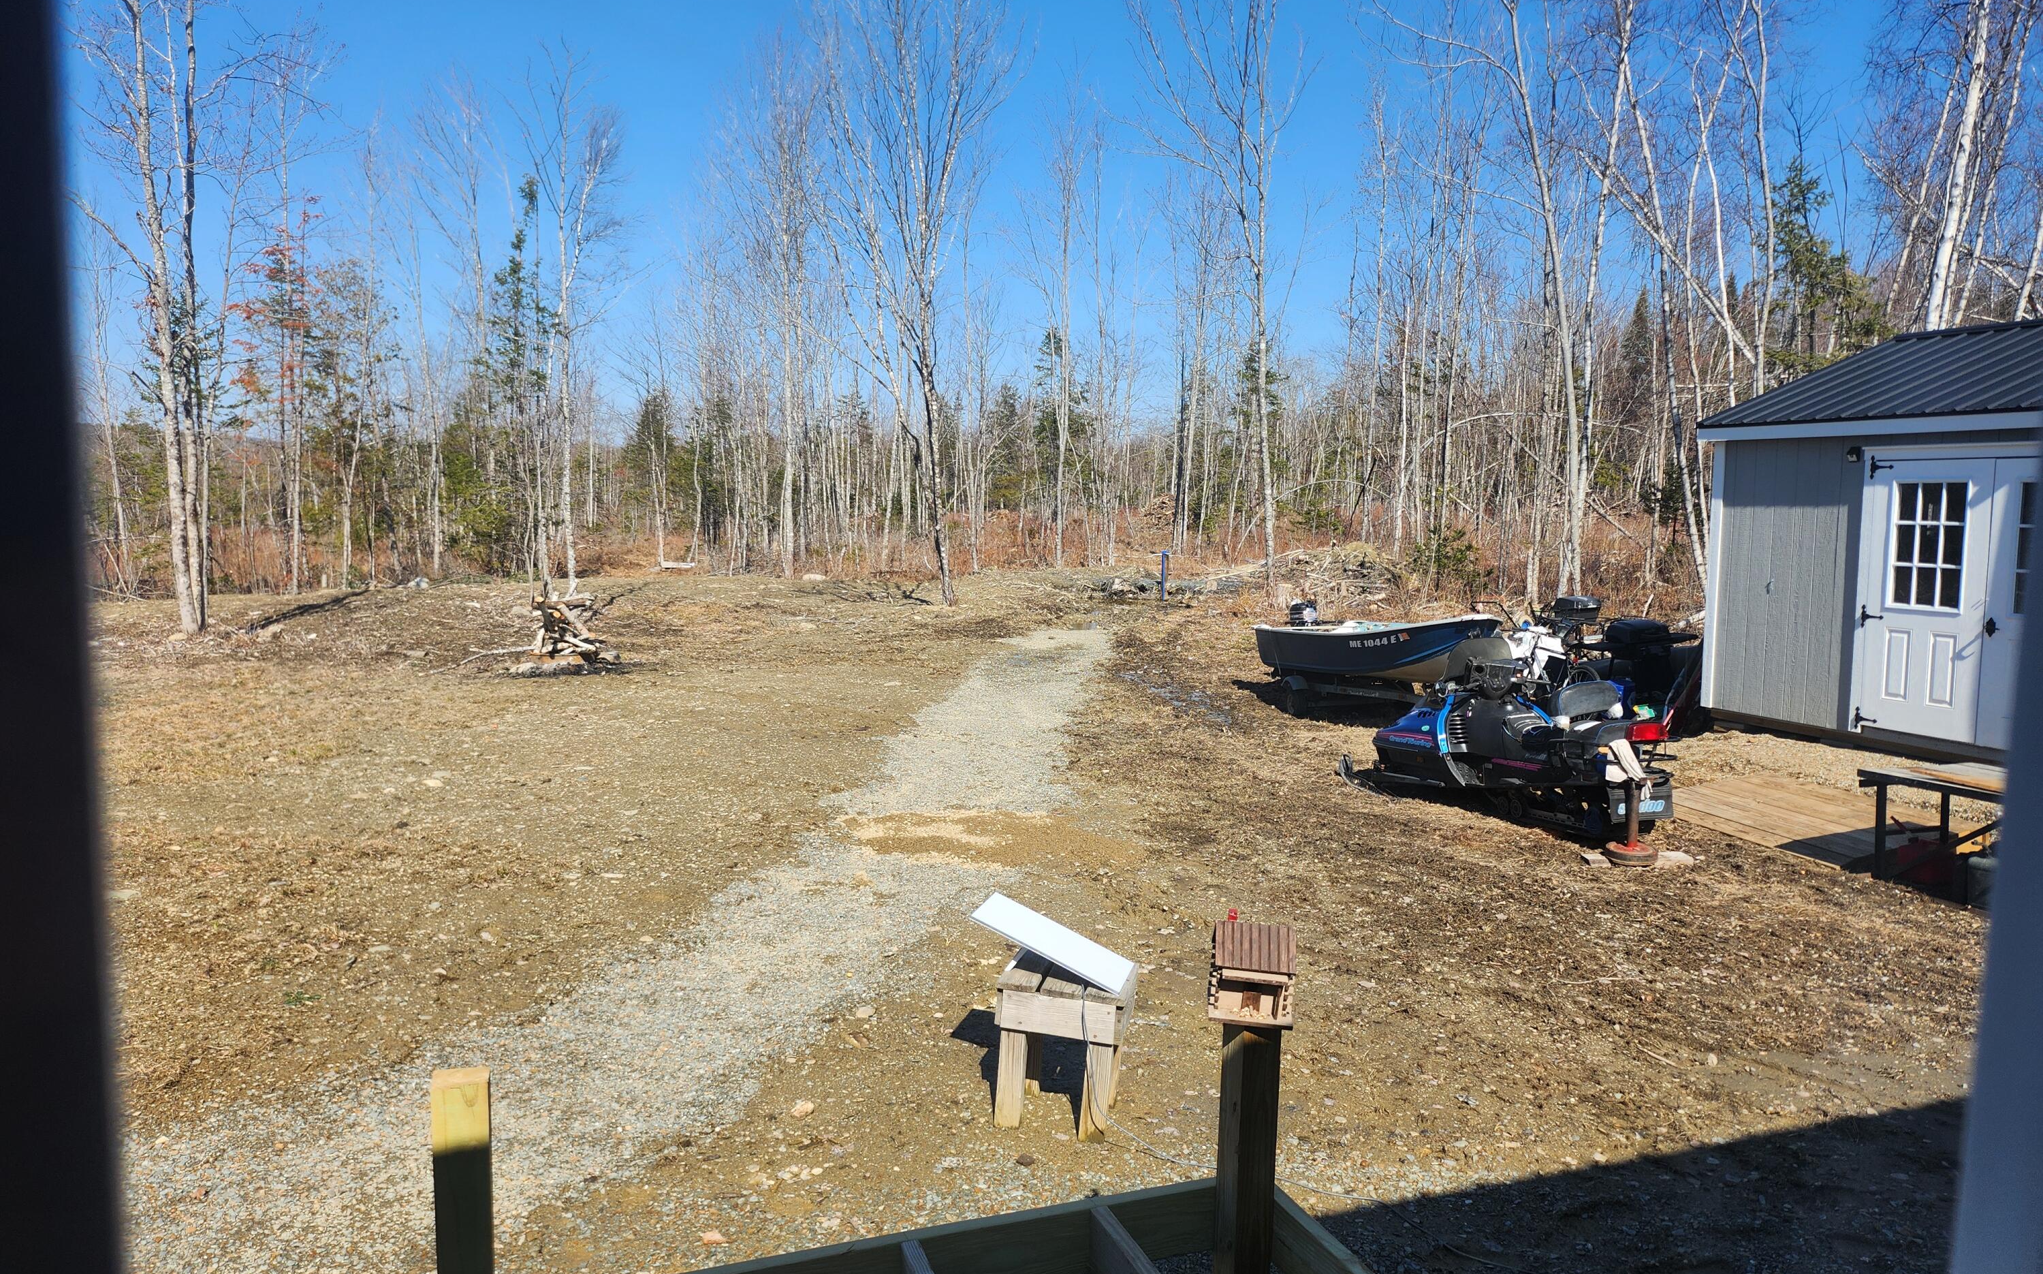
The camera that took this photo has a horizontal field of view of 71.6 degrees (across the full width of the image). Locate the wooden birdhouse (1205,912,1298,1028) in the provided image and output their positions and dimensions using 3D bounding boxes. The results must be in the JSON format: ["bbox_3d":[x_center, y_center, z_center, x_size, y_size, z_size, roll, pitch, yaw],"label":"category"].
[{"bbox_3d":[0.503,0.719,3.050,0.175,0.193,0.135,2,5,15],"label":"wooden birdhouse"}]

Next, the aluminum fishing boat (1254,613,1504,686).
[{"bbox_3d":[4.606,0.138,17.699,1.400,0.854,3.250,-4,7,-40],"label":"aluminum fishing boat"}]

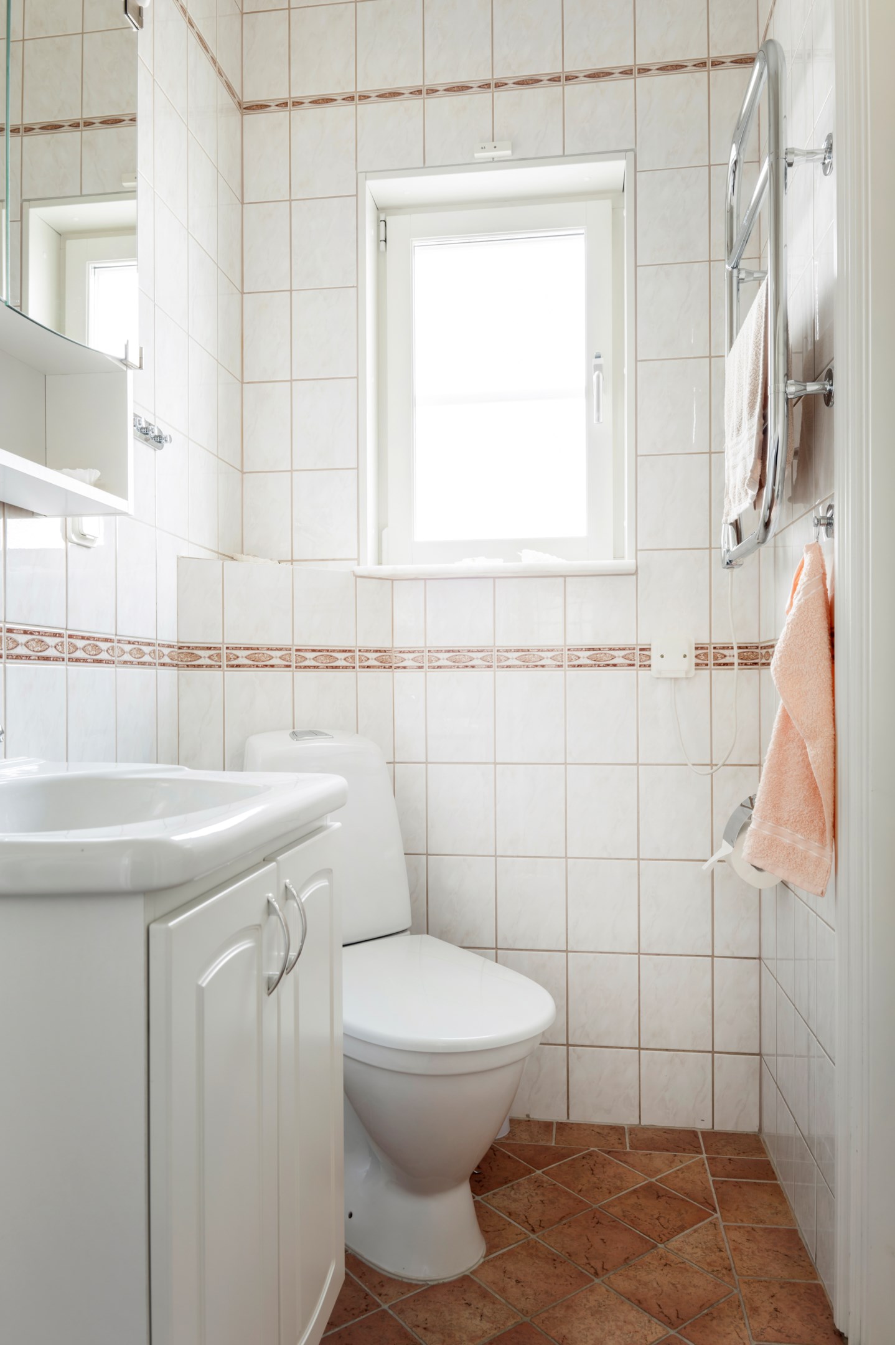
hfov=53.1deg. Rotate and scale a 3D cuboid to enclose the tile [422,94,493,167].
[{"bbox_3d":[0.024,-1.194,1.976,0.149,0.150,0.010,0,0,8],"label":"tile"}]

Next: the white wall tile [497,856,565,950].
[{"bbox_3d":[0.182,0.502,1.953,0.149,0.198,0.010,0,0,8],"label":"white wall tile"}]

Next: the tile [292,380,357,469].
[{"bbox_3d":[-0.273,-0.556,2.002,0.149,0.199,0.009,0,0,8],"label":"tile"}]

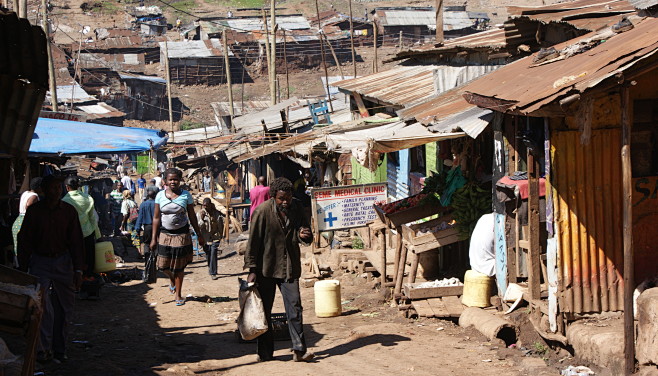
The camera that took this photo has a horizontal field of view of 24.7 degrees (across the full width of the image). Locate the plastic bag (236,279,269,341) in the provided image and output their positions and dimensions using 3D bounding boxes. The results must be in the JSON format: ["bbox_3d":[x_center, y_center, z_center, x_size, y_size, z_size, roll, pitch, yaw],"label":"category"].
[{"bbox_3d":[-0.671,1.065,13.150,0.270,0.530,0.200,0,1,11],"label":"plastic bag"}]

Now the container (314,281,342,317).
[{"bbox_3d":[-0.003,1.208,16.400,0.290,0.390,0.250,-2,3,9],"label":"container"}]

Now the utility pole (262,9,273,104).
[{"bbox_3d":[-2.652,-4.284,68.000,0.160,7.600,0.160,-3,1,0],"label":"utility pole"}]

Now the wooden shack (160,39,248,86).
[{"bbox_3d":[-10.794,-10.625,127.000,5.800,3.300,3.500,-2,3,-7],"label":"wooden shack"}]

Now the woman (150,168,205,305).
[{"bbox_3d":[-1.818,0.588,18.000,0.620,1.620,0.420,-1,1,3],"label":"woman"}]

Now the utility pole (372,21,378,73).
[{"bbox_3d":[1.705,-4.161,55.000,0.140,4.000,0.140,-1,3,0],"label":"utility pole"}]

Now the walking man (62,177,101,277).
[{"bbox_3d":[-3.514,0.660,21.300,0.520,1.650,0.420,-1,1,-20],"label":"walking man"}]

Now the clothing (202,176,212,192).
[{"bbox_3d":[-4.617,-0.133,57.000,0.420,0.650,0.270,-2,3,-3],"label":"clothing"}]

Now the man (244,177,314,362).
[{"bbox_3d":[-0.441,0.725,13.350,0.600,1.630,0.480,-1,1,-18],"label":"man"}]

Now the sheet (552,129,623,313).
[{"bbox_3d":[2.188,0.275,12.700,0.600,1.560,0.050,-3,3,0],"label":"sheet"}]

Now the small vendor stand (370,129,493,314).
[{"bbox_3d":[1.270,0.423,18.400,1.250,2.120,1.900,-1,1,-14],"label":"small vendor stand"}]

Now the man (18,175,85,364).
[{"bbox_3d":[-2.608,0.766,14.100,0.620,1.750,0.380,-2,3,-11],"label":"man"}]

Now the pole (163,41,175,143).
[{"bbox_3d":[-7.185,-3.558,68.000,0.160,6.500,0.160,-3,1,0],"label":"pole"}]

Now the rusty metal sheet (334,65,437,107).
[{"bbox_3d":[0.958,-1.692,25.000,1.900,0.200,2.400,-15,17,-28],"label":"rusty metal sheet"}]

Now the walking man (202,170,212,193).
[{"bbox_3d":[-4.617,0.114,57.000,0.450,1.660,0.320,-2,3,-3],"label":"walking man"}]

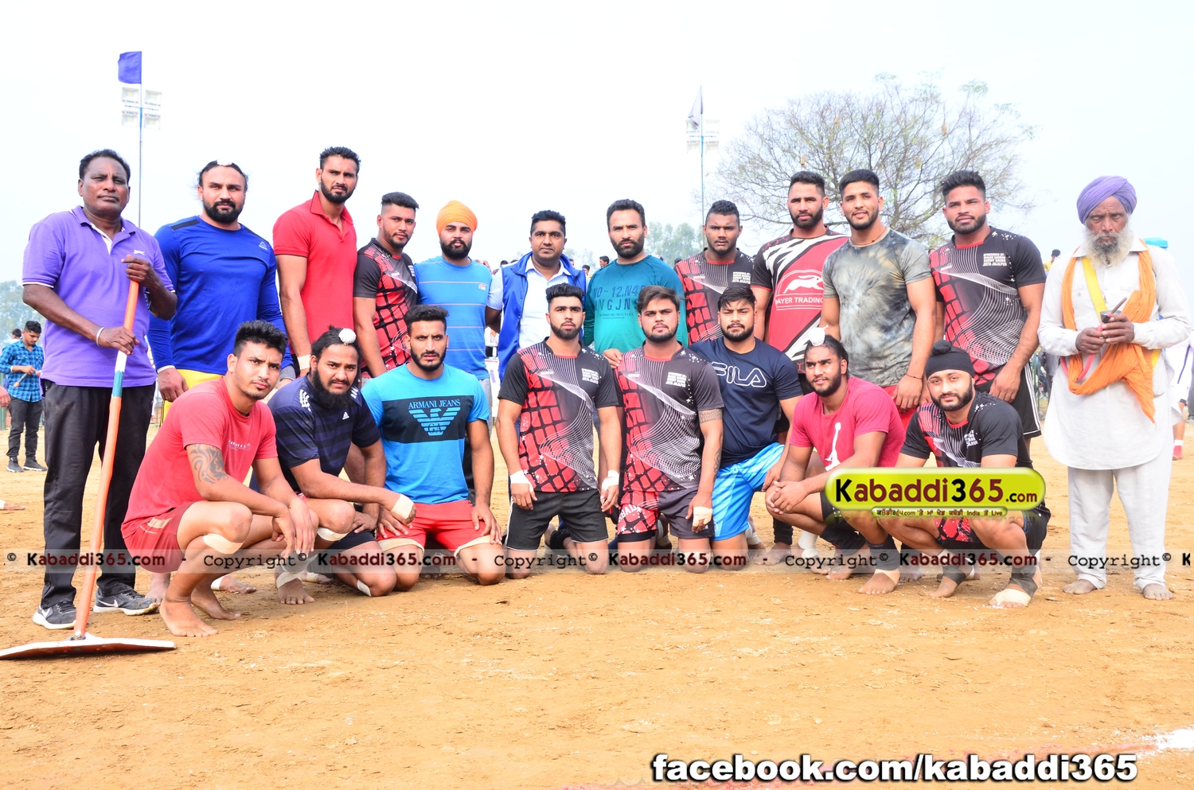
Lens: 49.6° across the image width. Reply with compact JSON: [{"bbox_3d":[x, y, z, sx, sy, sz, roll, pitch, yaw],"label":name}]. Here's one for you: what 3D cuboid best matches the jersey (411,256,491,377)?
[{"bbox_3d":[-0.698,-0.370,6.250,0.460,0.620,0.270,0,0,-12],"label":"jersey"}]

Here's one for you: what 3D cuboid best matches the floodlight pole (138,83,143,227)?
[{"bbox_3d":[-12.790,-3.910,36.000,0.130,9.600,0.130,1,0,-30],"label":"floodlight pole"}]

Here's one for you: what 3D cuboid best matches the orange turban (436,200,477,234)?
[{"bbox_3d":[-0.674,-0.856,6.220,0.205,0.175,0.235,0,0,-10],"label":"orange turban"}]

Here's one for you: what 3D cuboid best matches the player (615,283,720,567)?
[{"bbox_3d":[0.332,0.139,6.080,0.520,1.310,0.640,0,2,9],"label":"player"}]

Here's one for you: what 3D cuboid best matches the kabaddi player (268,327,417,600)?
[{"bbox_3d":[-1.083,0.262,5.520,0.540,1.110,0.680,-1,2,-34],"label":"kabaddi player"}]

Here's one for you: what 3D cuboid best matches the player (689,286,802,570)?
[{"bbox_3d":[0.710,0.150,6.300,0.620,1.340,0.600,0,0,3],"label":"player"}]

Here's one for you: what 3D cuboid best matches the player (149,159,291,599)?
[{"bbox_3d":[-1.580,-0.070,5.420,0.580,1.820,0.400,0,0,-14],"label":"player"}]

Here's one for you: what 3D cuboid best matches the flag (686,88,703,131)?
[{"bbox_3d":[3.210,-9.420,42.500,0.520,1.400,0.250,0,0,-12],"label":"flag"}]

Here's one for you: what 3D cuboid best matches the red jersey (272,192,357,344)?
[{"bbox_3d":[-1.222,-0.530,5.600,0.300,0.710,0.460,0,0,34],"label":"red jersey"}]

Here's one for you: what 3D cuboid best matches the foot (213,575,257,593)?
[{"bbox_3d":[-1.545,0.772,5.380,0.250,0.090,0.100,0,0,25],"label":"foot"}]

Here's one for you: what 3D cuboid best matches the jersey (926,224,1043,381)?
[{"bbox_3d":[1.681,-0.378,5.570,0.520,0.690,0.300,0,0,32],"label":"jersey"}]

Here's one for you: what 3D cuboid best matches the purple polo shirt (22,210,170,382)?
[{"bbox_3d":[-1.858,-0.364,4.800,0.510,0.670,0.320,0,0,-36],"label":"purple polo shirt"}]

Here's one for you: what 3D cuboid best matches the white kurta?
[{"bbox_3d":[2.145,-0.163,5.360,0.580,0.950,0.370,1,2,23],"label":"white kurta"}]

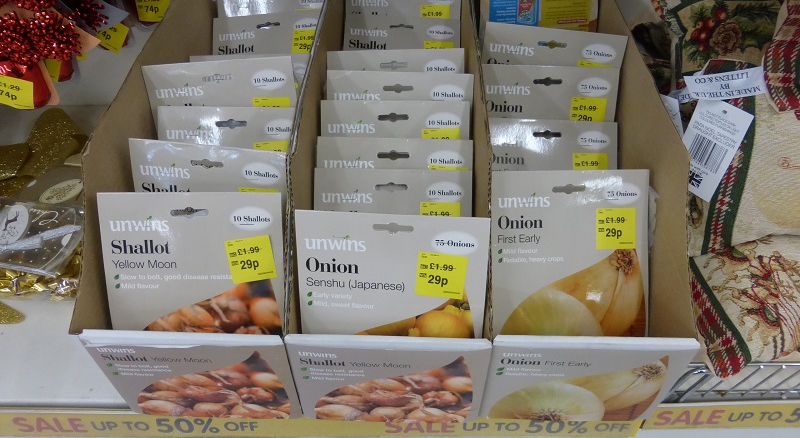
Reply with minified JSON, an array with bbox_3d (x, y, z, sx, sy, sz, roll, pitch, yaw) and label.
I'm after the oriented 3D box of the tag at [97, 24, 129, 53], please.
[{"bbox_3d":[-0.338,-0.216,0.667,0.038,0.038,0.002,26,34,-24],"label":"tag"}]

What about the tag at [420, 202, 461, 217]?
[{"bbox_3d":[0.038,0.003,0.554,0.038,0.038,0.001,1,5,2],"label":"tag"}]

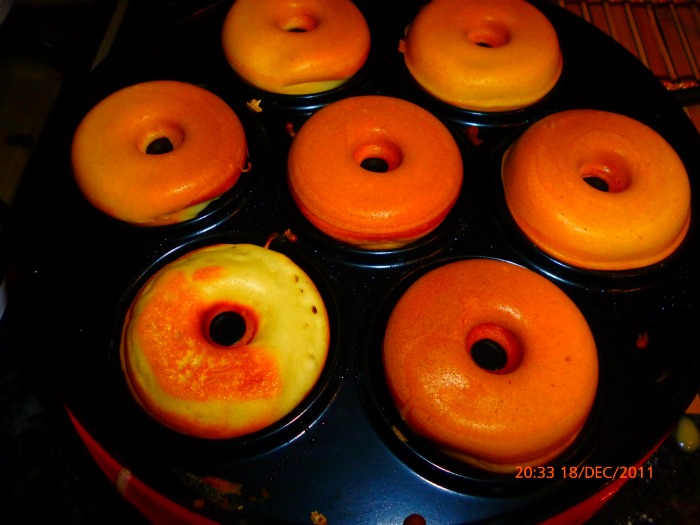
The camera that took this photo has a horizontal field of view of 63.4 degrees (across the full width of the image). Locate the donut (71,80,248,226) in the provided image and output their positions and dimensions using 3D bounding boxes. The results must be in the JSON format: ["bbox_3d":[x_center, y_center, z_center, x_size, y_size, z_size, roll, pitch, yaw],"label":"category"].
[{"bbox_3d":[-0.081,-0.048,0.243,0.073,0.028,0.073,1,60,-1],"label":"donut"}]

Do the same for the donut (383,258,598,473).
[{"bbox_3d":[0.047,0.033,0.193,0.073,0.028,0.073,1,60,-1],"label":"donut"}]

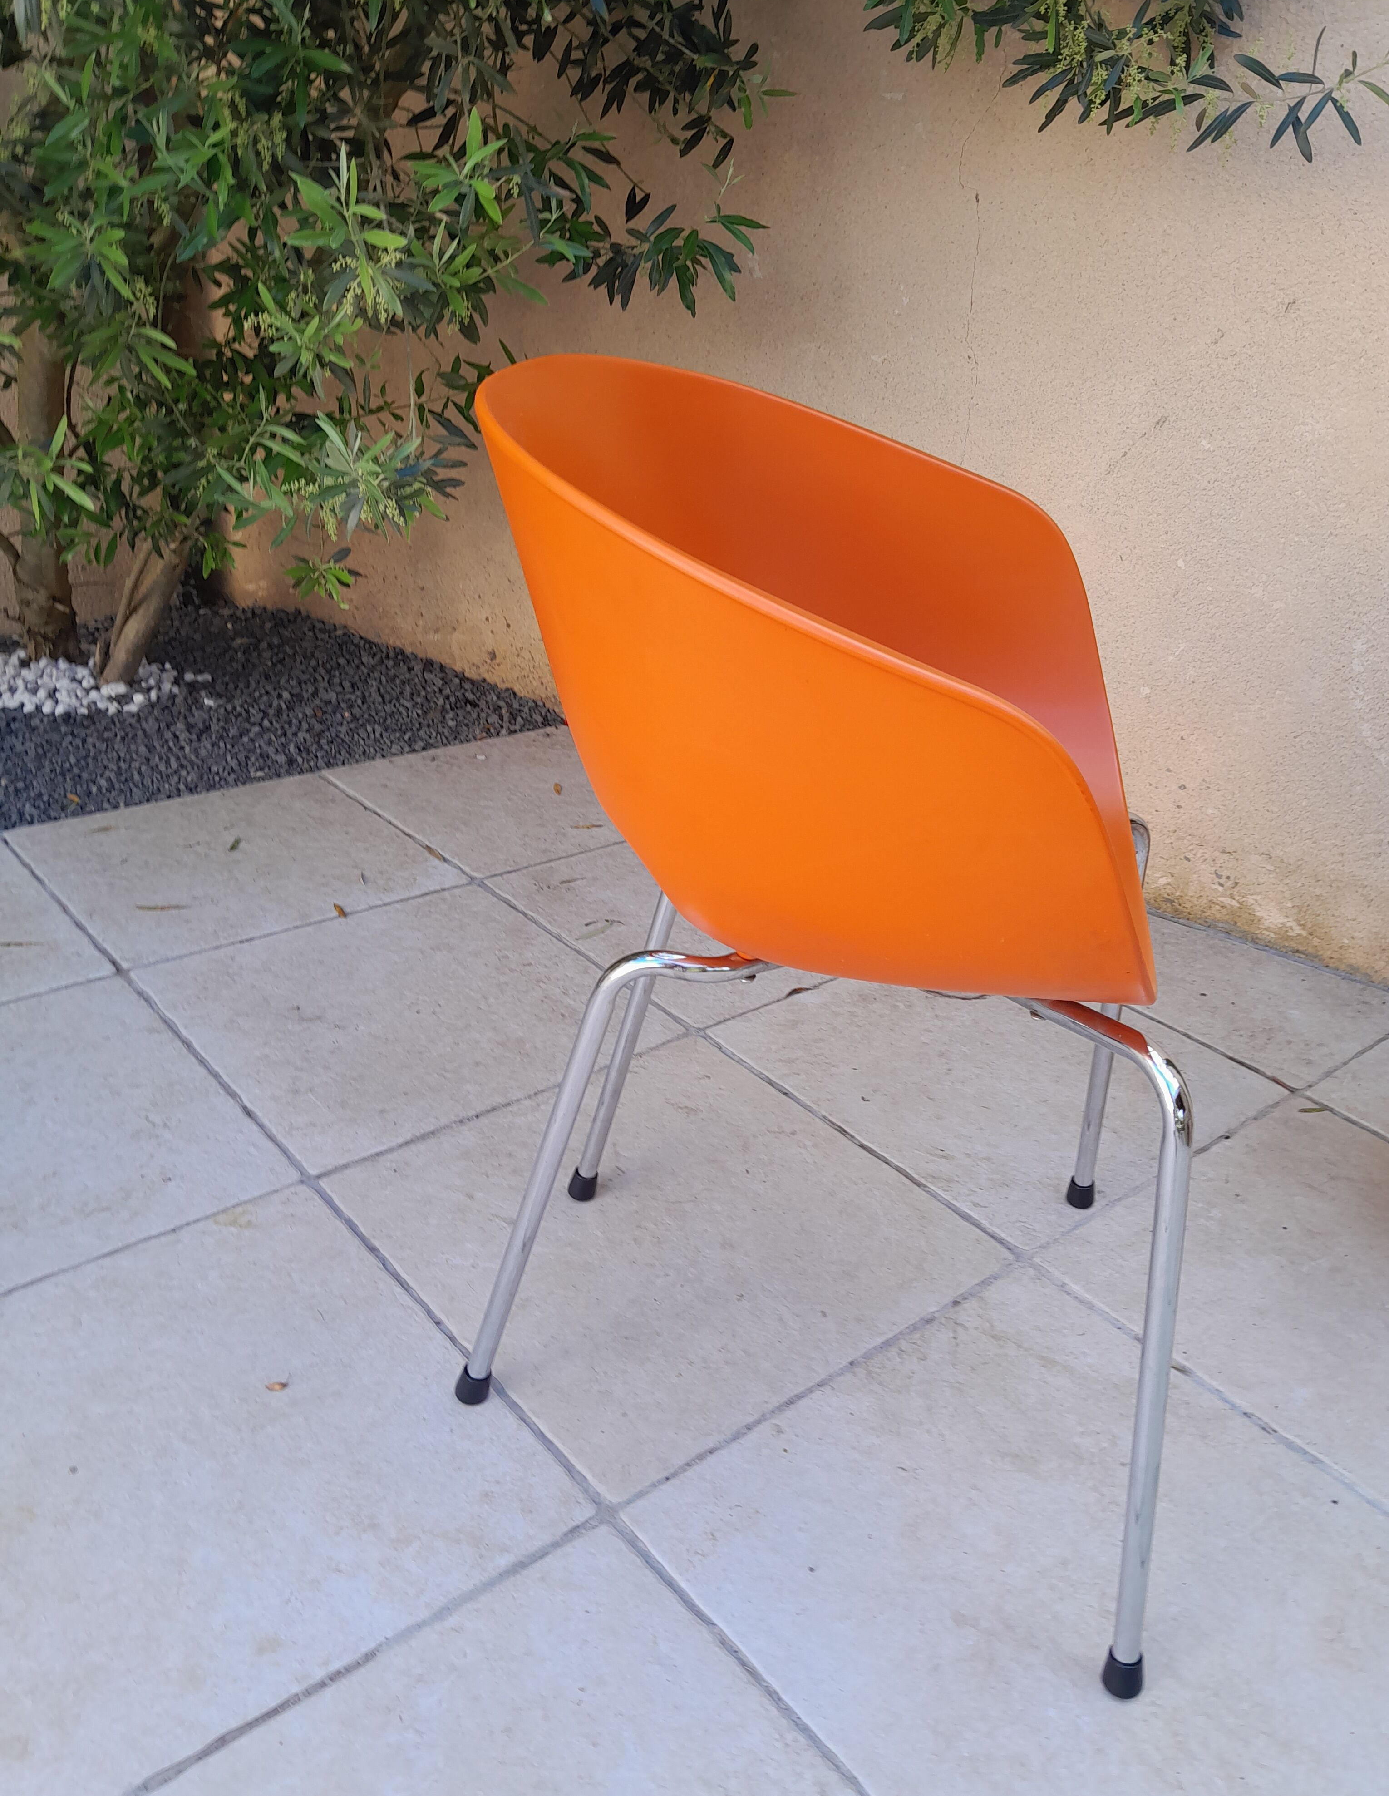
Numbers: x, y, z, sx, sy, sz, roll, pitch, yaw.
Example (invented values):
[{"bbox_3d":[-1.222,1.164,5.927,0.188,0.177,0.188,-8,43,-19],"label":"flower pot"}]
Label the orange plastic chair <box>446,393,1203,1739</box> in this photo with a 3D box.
[{"bbox_3d":[0.104,0.030,0.963,0.499,0.712,0.577,9,26,10],"label":"orange plastic chair"}]

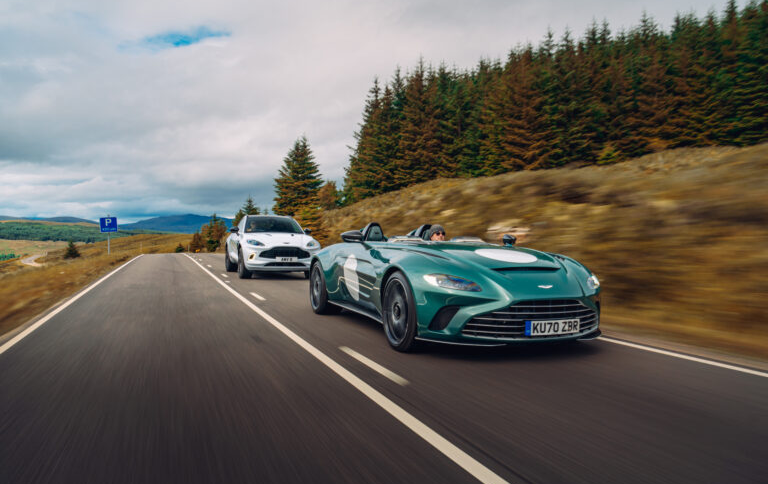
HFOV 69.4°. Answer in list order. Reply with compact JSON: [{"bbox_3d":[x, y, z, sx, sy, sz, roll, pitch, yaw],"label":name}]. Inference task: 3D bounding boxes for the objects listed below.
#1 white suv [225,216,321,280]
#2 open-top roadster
[{"bbox_3d":[-3.315,0.099,15.889,2.060,1.680,5.040,0,0,-22],"label":"white suv"},{"bbox_3d":[0.475,0.368,6.375,2.000,1.170,4.470,0,0,-22],"label":"open-top roadster"}]

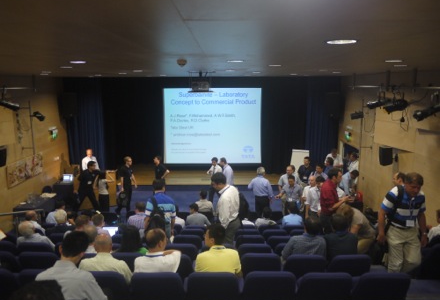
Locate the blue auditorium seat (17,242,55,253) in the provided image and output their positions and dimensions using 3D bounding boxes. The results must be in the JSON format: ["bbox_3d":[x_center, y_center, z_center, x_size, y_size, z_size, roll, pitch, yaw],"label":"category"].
[{"bbox_3d":[-2.487,1.654,5.068,0.500,0.820,0.520,0,4,1],"label":"blue auditorium seat"}]

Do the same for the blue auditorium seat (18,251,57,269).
[{"bbox_3d":[-2.063,1.579,4.432,0.500,0.920,0.600,0,10,1],"label":"blue auditorium seat"}]

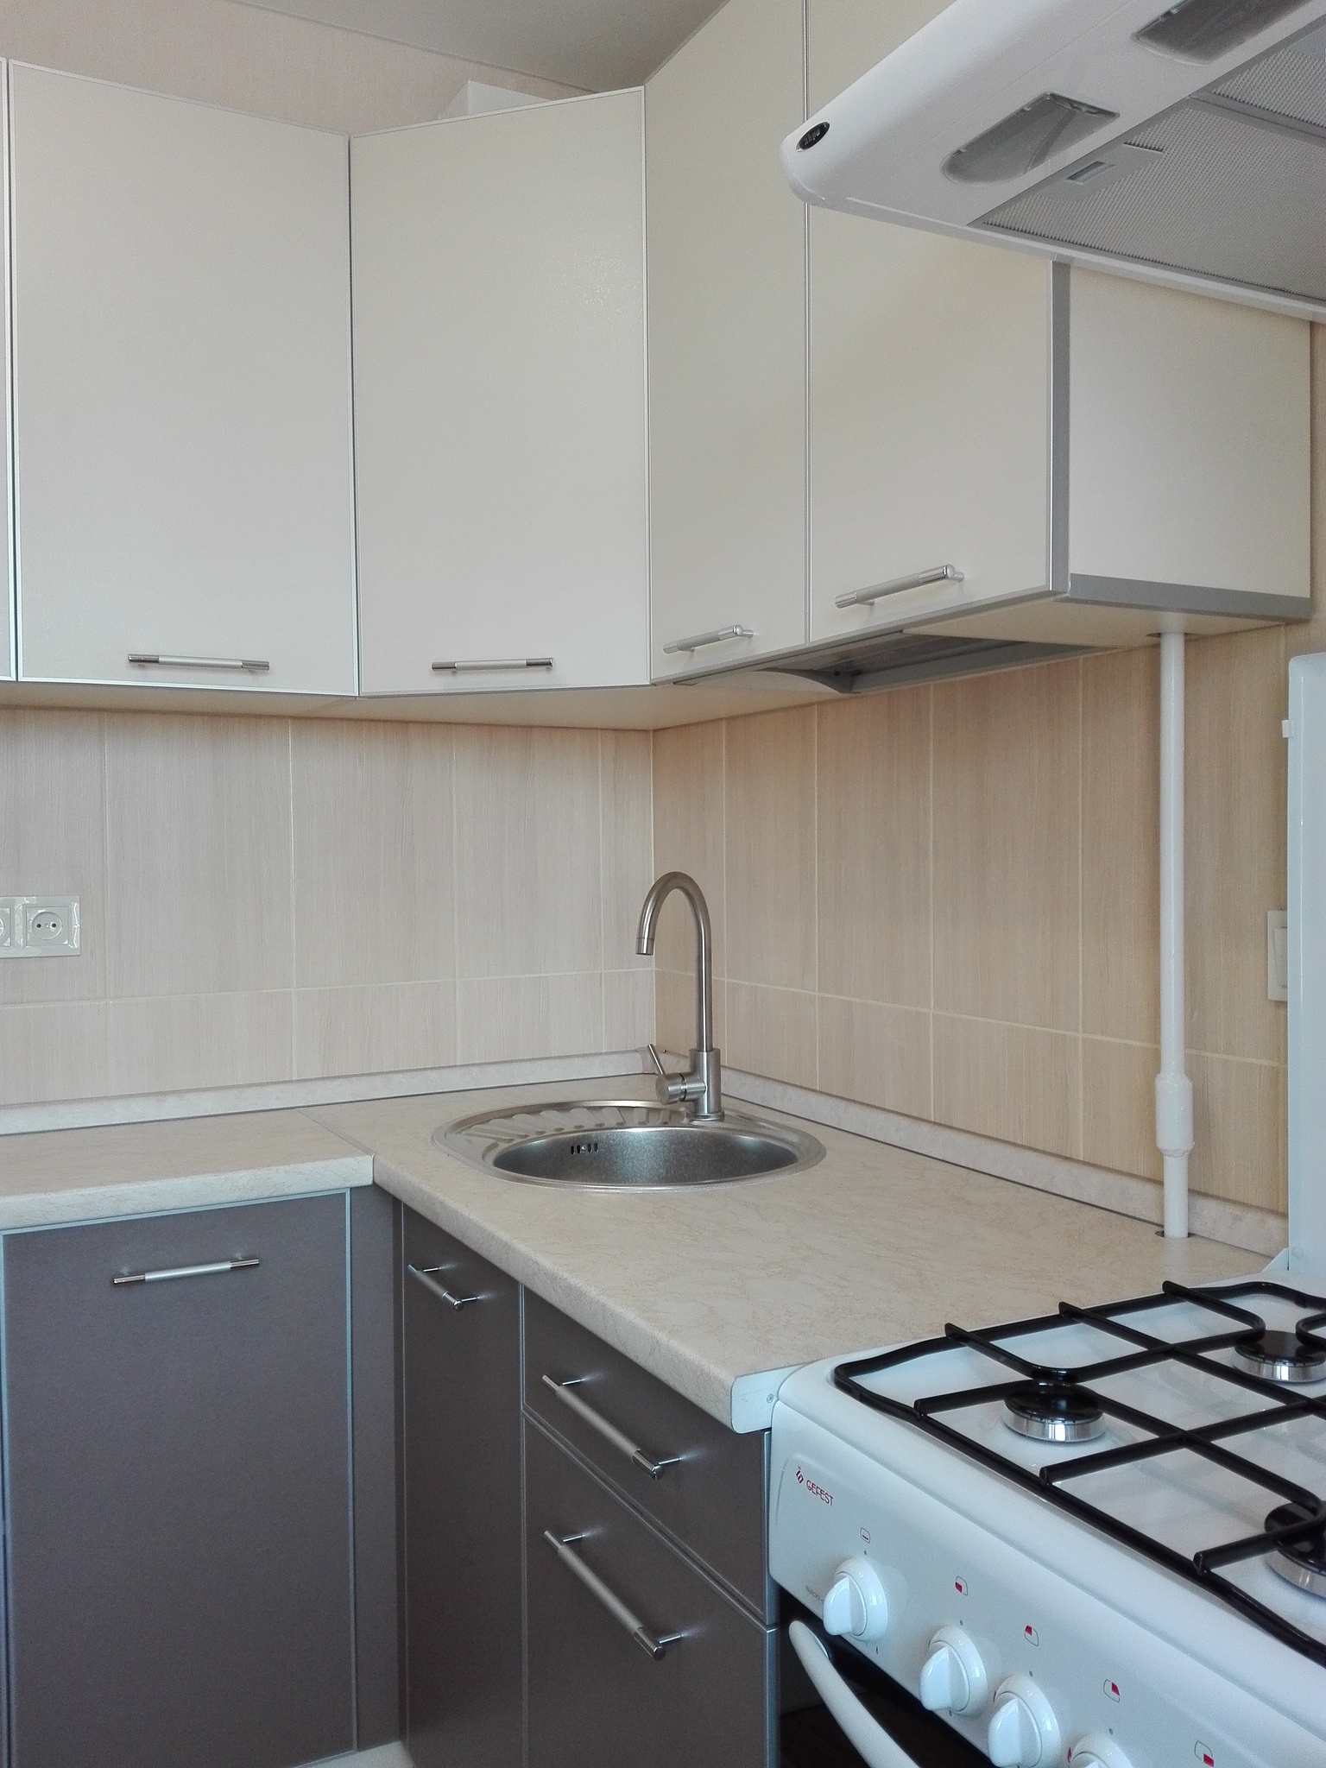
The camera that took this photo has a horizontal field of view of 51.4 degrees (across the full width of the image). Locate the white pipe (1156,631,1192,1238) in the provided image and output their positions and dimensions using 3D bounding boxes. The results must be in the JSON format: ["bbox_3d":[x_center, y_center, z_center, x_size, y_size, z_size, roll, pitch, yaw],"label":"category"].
[{"bbox_3d":[0.481,0.047,1.304,0.034,0.568,0.034,-1,2,-29],"label":"white pipe"}]

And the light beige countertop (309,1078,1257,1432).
[{"bbox_3d":[0.015,0.346,1.635,0.599,0.041,1.222,-1,2,-29],"label":"light beige countertop"}]

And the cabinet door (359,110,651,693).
[{"bbox_3d":[-0.211,-0.614,1.777,0.404,0.731,0.020,0,1,17],"label":"cabinet door"}]

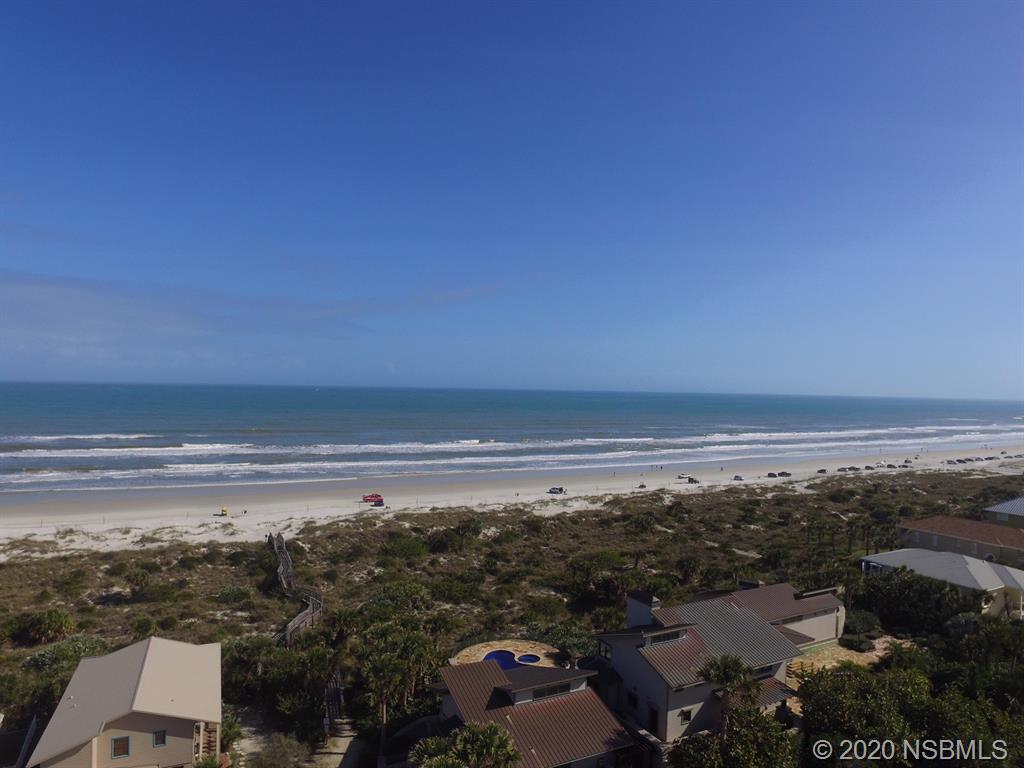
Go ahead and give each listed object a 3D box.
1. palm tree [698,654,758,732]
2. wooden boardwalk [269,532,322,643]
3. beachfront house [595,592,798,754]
[{"bbox_3d":[16.377,24.285,44.946,4.400,6.900,4.400,1,-1,-28],"label":"palm tree"},{"bbox_3d":[-32.159,27.401,83.115,6.200,2.800,46.000,1,-1,-28],"label":"wooden boardwalk"},{"bbox_3d":[16.690,23.968,53.031,15.200,7.700,11.200,1,-1,-28],"label":"beachfront house"}]

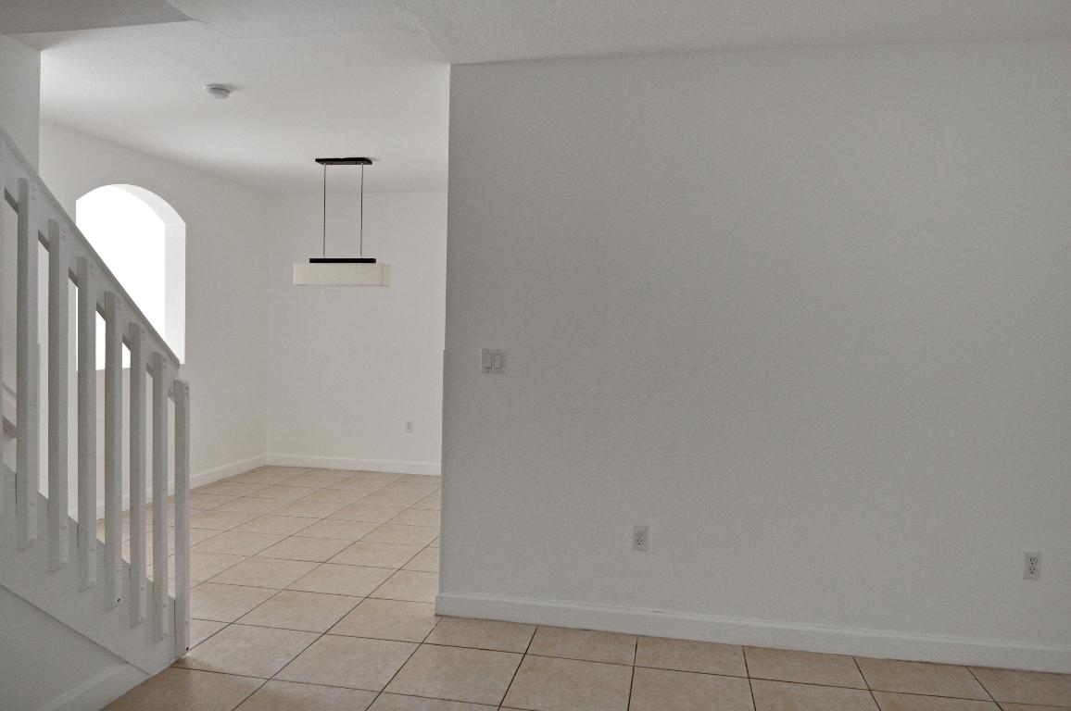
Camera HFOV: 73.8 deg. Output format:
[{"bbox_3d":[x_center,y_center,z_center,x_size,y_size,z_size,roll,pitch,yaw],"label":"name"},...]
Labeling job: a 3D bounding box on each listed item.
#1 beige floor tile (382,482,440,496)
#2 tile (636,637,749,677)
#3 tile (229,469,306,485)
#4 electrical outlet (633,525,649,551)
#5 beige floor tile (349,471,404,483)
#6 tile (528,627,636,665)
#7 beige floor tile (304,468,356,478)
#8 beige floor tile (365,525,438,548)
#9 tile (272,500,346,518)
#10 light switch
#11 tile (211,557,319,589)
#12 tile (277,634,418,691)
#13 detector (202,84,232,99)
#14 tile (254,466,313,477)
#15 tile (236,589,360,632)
[{"bbox_3d":[-1.099,1.171,6.250,0.456,0.012,0.456,2,1,10],"label":"beige floor tile"},{"bbox_3d":[0.660,1.296,3.069,0.454,0.013,0.308,2,1,10],"label":"tile"},{"bbox_3d":[-2.453,1.131,6.493,0.456,0.012,0.456,2,1,10],"label":"tile"},{"bbox_3d":[0.475,0.825,3.213,0.070,0.114,0.010,2,2,11],"label":"electrical outlet"},{"bbox_3d":[-1.473,1.159,6.755,0.454,0.013,0.431,2,1,10],"label":"beige floor tile"},{"bbox_3d":[0.210,1.282,3.148,0.454,0.013,0.308,2,1,10],"label":"tile"},{"bbox_3d":[-1.924,1.136,6.819,0.453,0.010,0.412,2,1,10],"label":"beige floor tile"},{"bbox_3d":[-0.888,1.211,4.802,0.453,0.010,0.453,2,1,10],"label":"beige floor tile"},{"bbox_3d":[-1.708,1.175,5.410,0.453,0.010,0.453,2,1,10],"label":"tile"},{"bbox_3d":[-0.194,0.029,3.318,0.116,0.114,0.010,2,2,11],"label":"light switch"},{"bbox_3d":[-1.491,1.212,3.955,0.455,0.012,0.446,2,2,11],"label":"tile"},{"bbox_3d":[-0.759,1.262,2.920,0.455,0.012,0.446,2,2,11],"label":"tile"},{"bbox_3d":[-1.725,-1.428,3.871,0.147,0.045,0.147,2,1,10],"label":"detector"},{"bbox_3d":[-2.373,1.122,6.898,0.453,0.010,0.412,2,1,10],"label":"tile"},{"bbox_3d":[-1.127,1.239,3.458,0.454,0.013,0.454,2,1,10],"label":"tile"}]

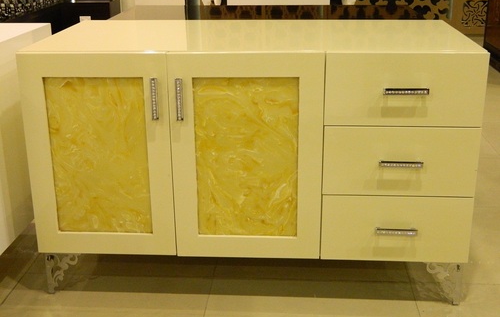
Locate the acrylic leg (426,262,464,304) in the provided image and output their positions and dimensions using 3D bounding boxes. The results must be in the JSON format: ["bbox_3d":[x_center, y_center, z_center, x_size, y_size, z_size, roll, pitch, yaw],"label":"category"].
[{"bbox_3d":[0.549,0.348,1.925,0.098,0.144,0.034,1,19,4],"label":"acrylic leg"}]

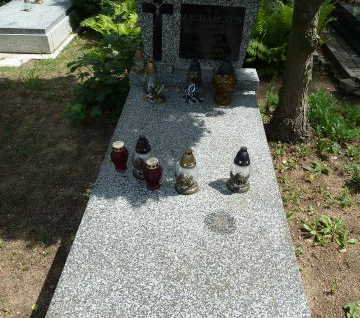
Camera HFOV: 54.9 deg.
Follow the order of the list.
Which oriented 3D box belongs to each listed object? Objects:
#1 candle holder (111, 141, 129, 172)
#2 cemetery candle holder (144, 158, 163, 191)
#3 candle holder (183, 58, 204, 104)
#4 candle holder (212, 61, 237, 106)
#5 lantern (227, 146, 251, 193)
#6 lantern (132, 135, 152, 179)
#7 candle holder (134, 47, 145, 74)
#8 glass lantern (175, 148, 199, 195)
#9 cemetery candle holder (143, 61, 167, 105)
[{"bbox_3d":[-0.295,-0.009,1.743,0.085,0.149,0.085,2,38,2],"label":"candle holder"},{"bbox_3d":[-0.125,0.073,1.644,0.085,0.153,0.085,2,38,2],"label":"cemetery candle holder"},{"bbox_3d":[0.101,-0.509,2.257,0.135,0.281,0.125,2,38,2],"label":"candle holder"},{"bbox_3d":[0.297,-0.488,2.228,0.155,0.289,0.155,2,38,2],"label":"candle holder"},{"bbox_3d":[0.293,0.046,1.663,0.117,0.245,0.117,1,39,3],"label":"lantern"},{"bbox_3d":[-0.187,-0.019,1.695,0.108,0.229,0.108,2,38,2],"label":"lantern"},{"bbox_3d":[-0.304,-0.719,2.532,0.085,0.180,0.085,1,39,3],"label":"candle holder"},{"bbox_3d":[0.036,0.052,1.666,0.115,0.240,0.115,1,39,3],"label":"glass lantern"},{"bbox_3d":[-0.168,-0.516,2.341,0.145,0.275,0.135,1,39,3],"label":"cemetery candle holder"}]

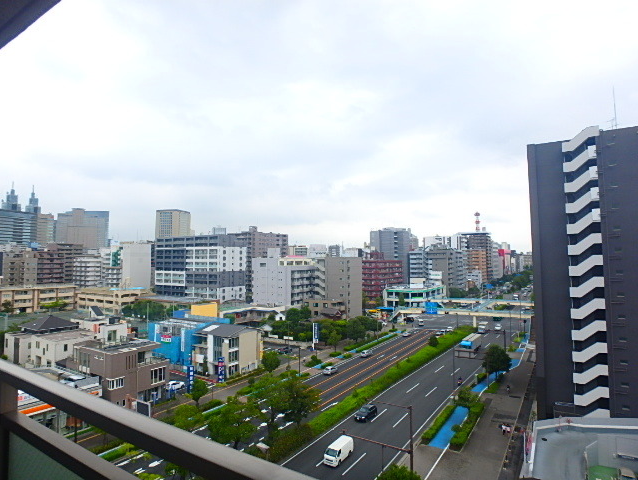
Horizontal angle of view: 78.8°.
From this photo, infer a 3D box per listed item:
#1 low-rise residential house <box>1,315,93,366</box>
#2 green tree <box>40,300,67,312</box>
[{"bbox_3d":[-68.917,25.986,100.479,24.500,8.200,11.500,-3,-4,34],"label":"low-rise residential house"},{"bbox_3d":[-121.613,31.681,176.350,9.500,6.000,8.000,0,-4,0],"label":"green tree"}]

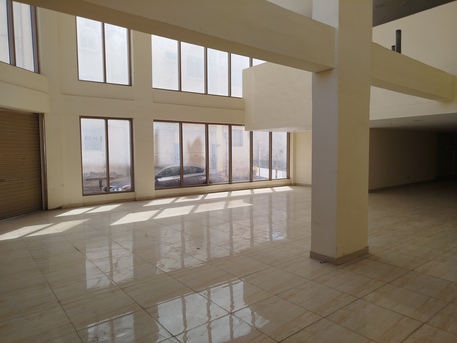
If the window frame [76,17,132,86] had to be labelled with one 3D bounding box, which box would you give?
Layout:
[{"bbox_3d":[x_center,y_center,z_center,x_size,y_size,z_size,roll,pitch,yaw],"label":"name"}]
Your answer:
[{"bbox_3d":[-3.688,-3.753,9.523,1.550,2.200,0.130,-3,4,-35],"label":"window frame"}]

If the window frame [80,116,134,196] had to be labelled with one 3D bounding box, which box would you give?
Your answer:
[{"bbox_3d":[-3.649,-0.468,9.705,1.540,2.300,0.130,-3,4,-35],"label":"window frame"}]

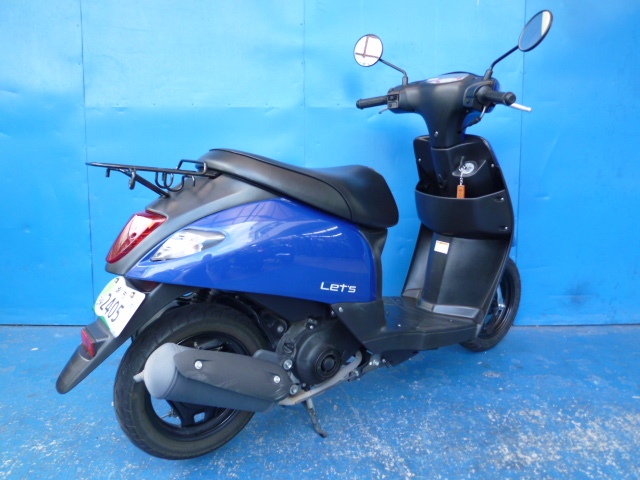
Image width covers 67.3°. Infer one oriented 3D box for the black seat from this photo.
[{"bbox_3d":[-0.045,-0.132,1.278,0.620,0.215,0.250,-7,15,-34],"label":"black seat"}]

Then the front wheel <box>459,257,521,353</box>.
[{"bbox_3d":[0.643,0.240,1.863,0.398,0.398,0.082,-7,15,-34],"label":"front wheel"}]

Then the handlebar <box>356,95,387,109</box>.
[{"bbox_3d":[0.183,-0.477,1.675,0.130,0.036,0.036,12,16,39],"label":"handlebar"}]

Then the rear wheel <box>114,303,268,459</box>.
[{"bbox_3d":[-0.304,0.355,1.209,0.398,0.398,0.085,-7,15,-34],"label":"rear wheel"}]

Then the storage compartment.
[{"bbox_3d":[0.431,-0.097,1.629,0.135,0.175,0.420,-7,15,-34],"label":"storage compartment"}]

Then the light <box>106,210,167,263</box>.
[{"bbox_3d":[-0.405,-0.008,1.048,0.130,0.110,0.125,-7,15,-34],"label":"light"}]

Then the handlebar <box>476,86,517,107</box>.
[{"bbox_3d":[0.470,-0.377,1.278,0.038,0.038,0.135,-3,13,-21],"label":"handlebar"}]

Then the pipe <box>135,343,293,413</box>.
[{"bbox_3d":[-0.223,0.327,1.091,0.410,0.130,0.135,23,-3,-37],"label":"pipe"}]

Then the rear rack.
[{"bbox_3d":[-0.353,-0.134,1.055,0.280,0.095,0.185,-7,15,-34],"label":"rear rack"}]

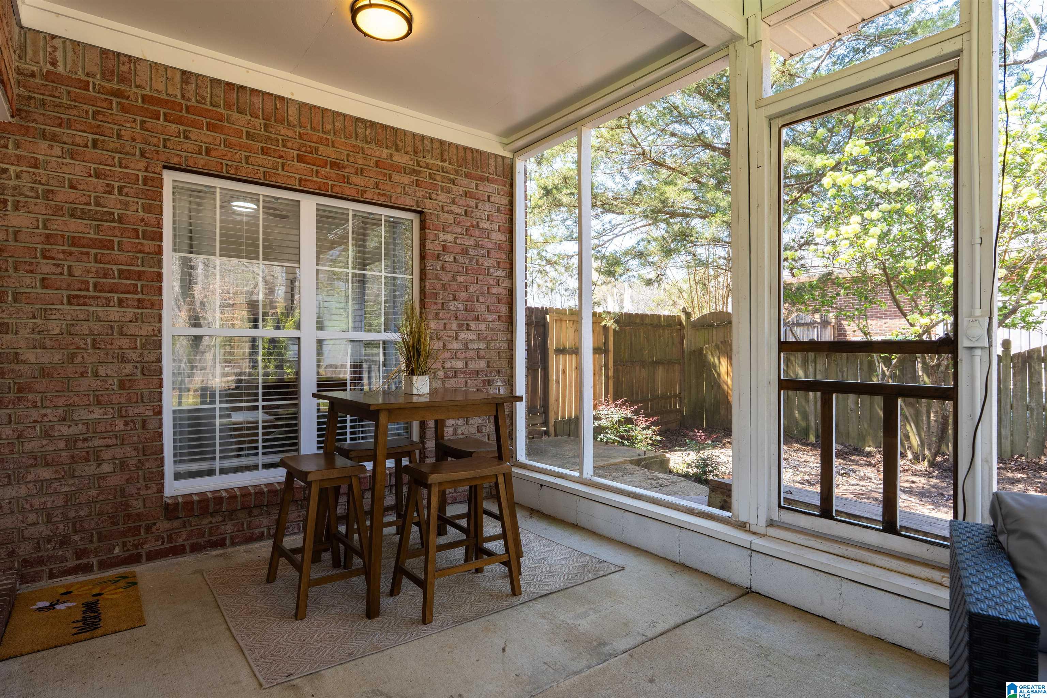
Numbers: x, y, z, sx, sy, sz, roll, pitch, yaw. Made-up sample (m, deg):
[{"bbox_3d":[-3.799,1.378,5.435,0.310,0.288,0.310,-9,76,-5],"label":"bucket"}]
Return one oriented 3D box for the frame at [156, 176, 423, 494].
[{"bbox_3d":[-1.389,-0.087,3.567,1.565,1.810,0.090,0,0,-38],"label":"frame"}]

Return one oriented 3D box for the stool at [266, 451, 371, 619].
[{"bbox_3d":[-0.973,0.845,2.648,0.355,0.612,0.485,0,0,-37],"label":"stool"}]

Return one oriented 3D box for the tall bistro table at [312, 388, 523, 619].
[{"bbox_3d":[-0.577,0.693,2.903,0.800,0.912,0.800,0,0,-36],"label":"tall bistro table"}]

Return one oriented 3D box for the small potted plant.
[{"bbox_3d":[-0.594,-0.016,3.030,0.200,0.505,0.200,0,0,-38],"label":"small potted plant"}]

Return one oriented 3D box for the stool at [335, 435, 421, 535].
[{"bbox_3d":[-0.848,0.843,3.176,0.485,0.612,0.355,0,0,-38],"label":"stool"}]

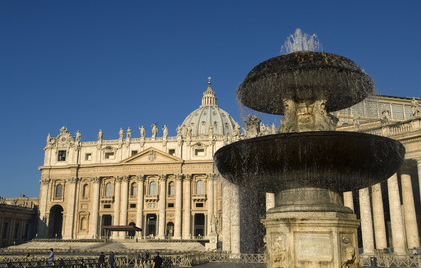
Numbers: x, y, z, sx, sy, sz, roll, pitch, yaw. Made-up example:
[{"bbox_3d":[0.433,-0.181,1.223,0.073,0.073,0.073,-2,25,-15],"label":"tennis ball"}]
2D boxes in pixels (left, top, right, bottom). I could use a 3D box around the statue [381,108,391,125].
[{"bbox_3d":[26.437,-2.700,65.118,1.050,3.000,1.250,13,-19,-41],"label":"statue"}]

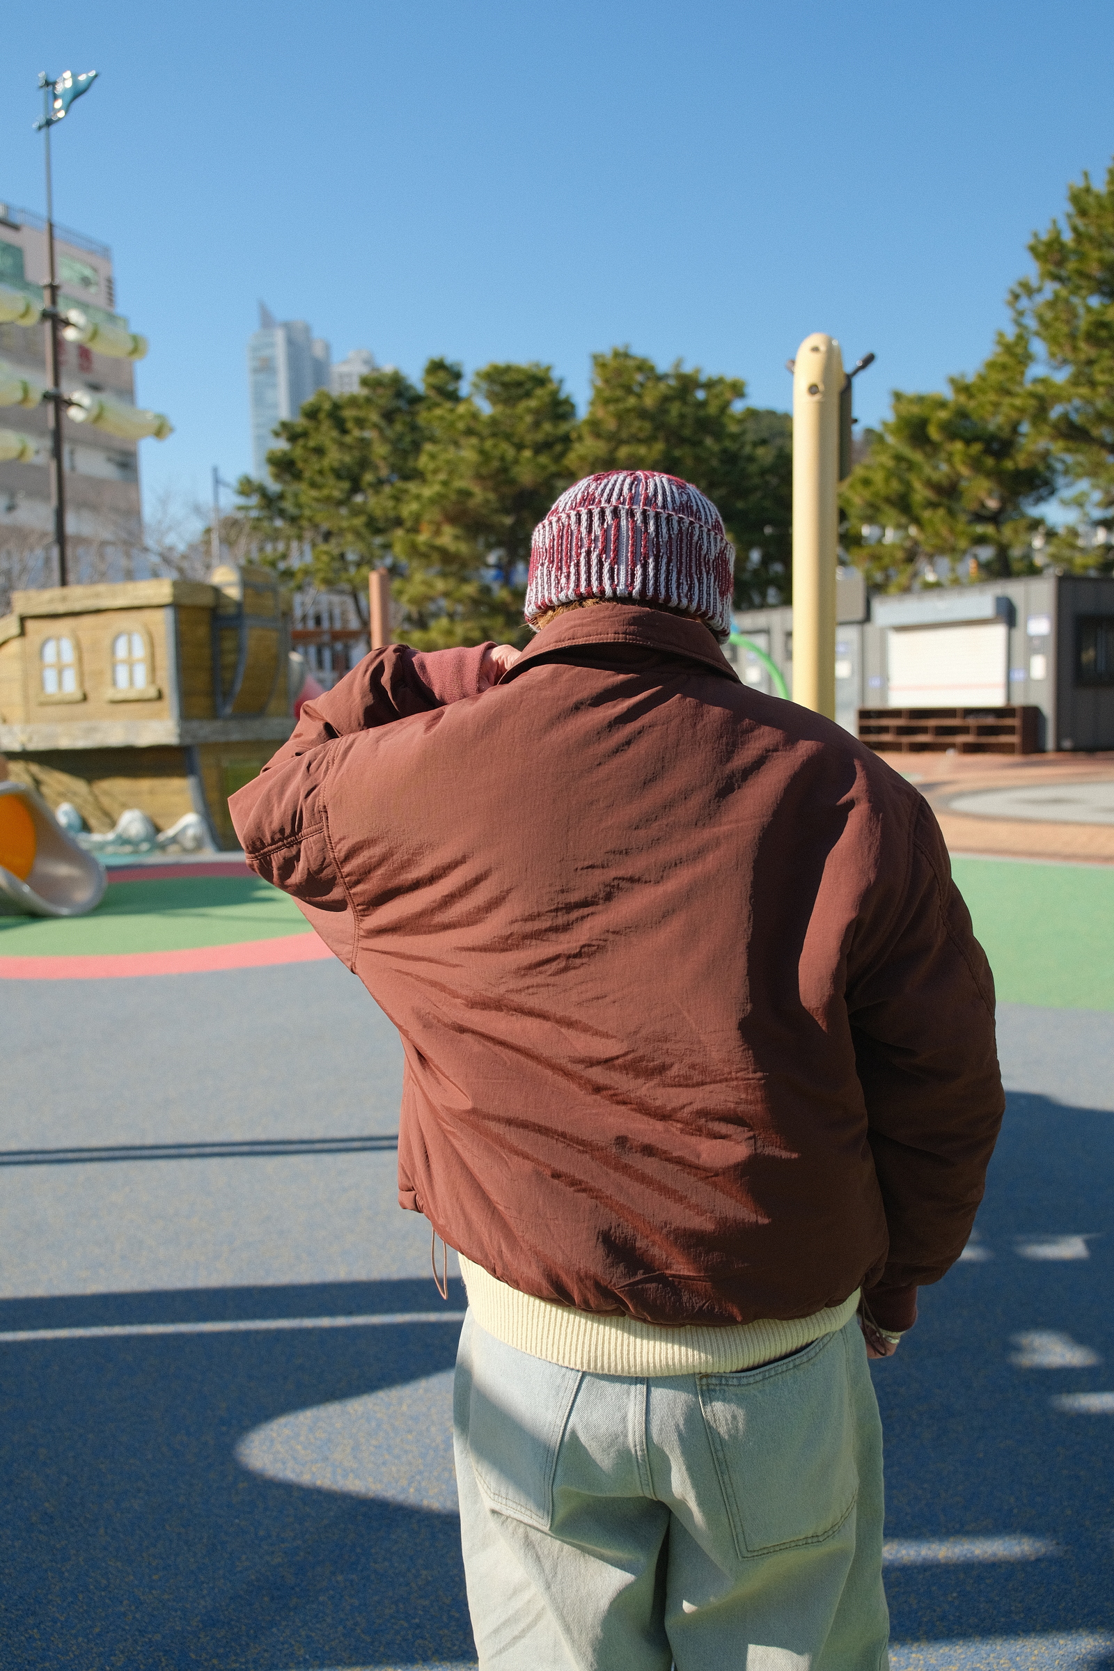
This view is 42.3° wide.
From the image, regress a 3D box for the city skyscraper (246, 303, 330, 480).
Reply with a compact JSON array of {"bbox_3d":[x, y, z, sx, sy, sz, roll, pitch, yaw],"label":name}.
[{"bbox_3d":[-109.612,-141.971,607.939,27.000,159.159,27.000,3,8,37],"label":"city skyscraper"}]

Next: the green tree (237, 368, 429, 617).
[{"bbox_3d":[-5.645,-7.244,37.422,5.000,9.645,4.800,-1,6,0],"label":"green tree"}]

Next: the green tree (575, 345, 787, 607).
[{"bbox_3d":[3.350,-7.768,38.395,6.000,10.044,5.600,-1,6,0],"label":"green tree"}]

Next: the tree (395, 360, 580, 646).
[{"bbox_3d":[-1.681,-7.113,36.441,4.900,9.405,4.800,-1,6,0],"label":"tree"}]

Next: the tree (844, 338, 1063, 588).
[{"bbox_3d":[8.556,-6.473,31.508,4.900,8.708,4.800,-1,6,0],"label":"tree"}]

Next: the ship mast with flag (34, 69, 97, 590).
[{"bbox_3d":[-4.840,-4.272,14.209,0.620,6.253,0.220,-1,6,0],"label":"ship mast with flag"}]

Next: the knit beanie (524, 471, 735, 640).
[{"bbox_3d":[0.072,-0.280,1.420,0.200,0.160,0.230,3,-4,6],"label":"knit beanie"}]

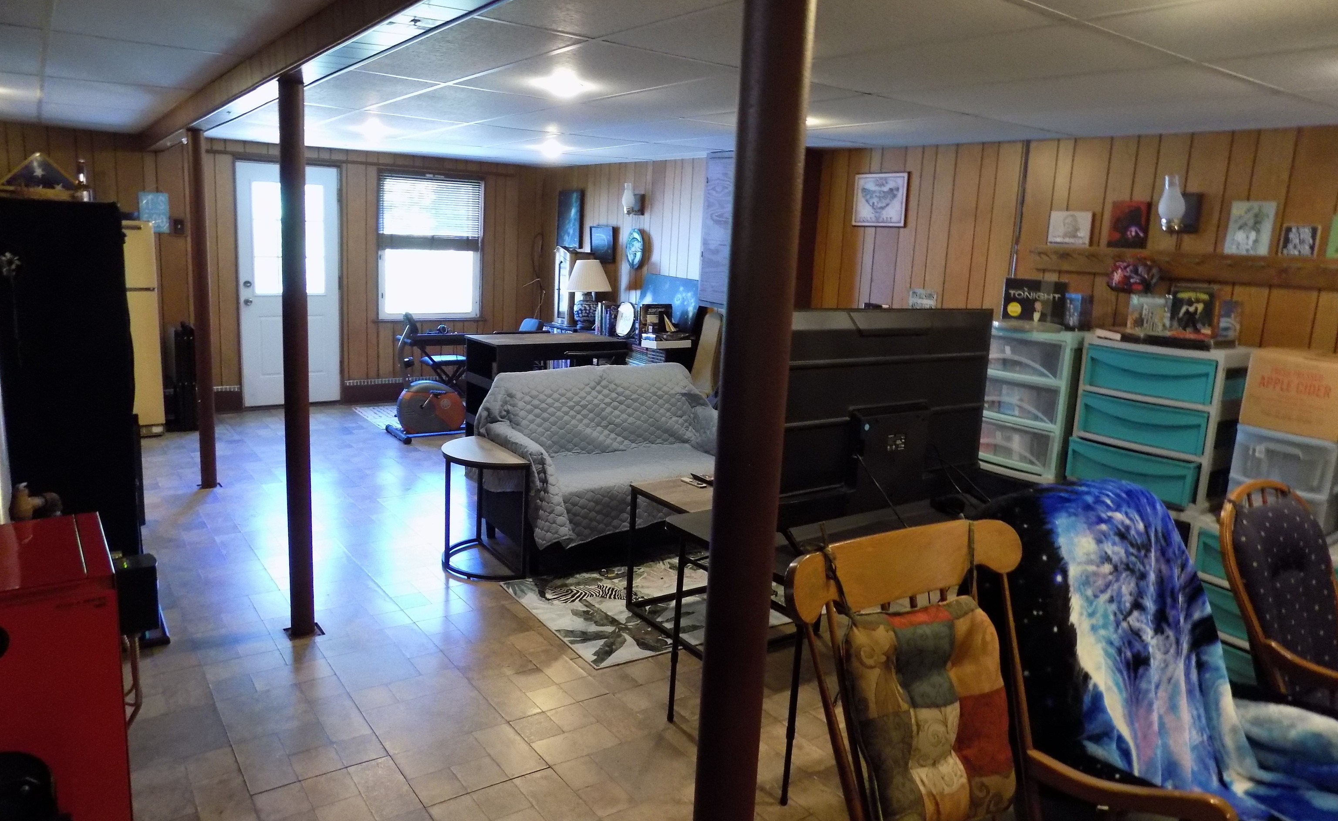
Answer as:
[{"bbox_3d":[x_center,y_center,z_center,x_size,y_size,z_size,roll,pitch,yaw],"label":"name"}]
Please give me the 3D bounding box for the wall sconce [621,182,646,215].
[{"bbox_3d":[-0.318,-1.733,7.299,0.180,0.270,0.140,-5,14,-35],"label":"wall sconce"}]

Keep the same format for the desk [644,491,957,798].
[{"bbox_3d":[0.644,0.676,2.928,1.260,0.670,0.610,-5,13,-35],"label":"desk"}]

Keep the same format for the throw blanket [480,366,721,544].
[{"bbox_3d":[-0.183,0.226,4.703,1.560,0.820,0.900,-5,13,-35],"label":"throw blanket"}]

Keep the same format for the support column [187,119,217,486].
[{"bbox_3d":[-2.591,-0.533,4.931,0.085,1.980,0.085,-5,13,-35],"label":"support column"}]

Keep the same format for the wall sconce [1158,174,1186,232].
[{"bbox_3d":[2.139,-0.877,3.765,0.110,0.240,0.105,-5,13,-35],"label":"wall sconce"}]

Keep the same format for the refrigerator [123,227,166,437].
[{"bbox_3d":[-4.101,-0.601,6.368,0.720,1.525,0.680,-5,14,-35],"label":"refrigerator"}]

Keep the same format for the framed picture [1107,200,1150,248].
[{"bbox_3d":[2.074,-0.837,4.017,0.030,0.208,0.175,-5,13,-35],"label":"framed picture"}]

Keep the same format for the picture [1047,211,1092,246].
[{"bbox_3d":[1.923,-0.872,4.267,0.025,0.162,0.215,-5,14,-35],"label":"picture"}]

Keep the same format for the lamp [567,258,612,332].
[{"bbox_3d":[-0.687,-1.005,7.684,0.385,0.630,0.385,3,11,-1],"label":"lamp"}]

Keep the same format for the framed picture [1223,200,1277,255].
[{"bbox_3d":[2.376,-0.745,3.633,0.020,0.210,0.170,-5,14,-35],"label":"framed picture"}]

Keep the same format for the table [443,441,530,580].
[{"bbox_3d":[-0.908,0.450,4.088,0.310,0.530,0.610,-5,13,-35],"label":"table"}]

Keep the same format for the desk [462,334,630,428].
[{"bbox_3d":[-0.823,-0.027,5.989,0.975,0.915,0.500,-5,14,-35],"label":"desk"}]

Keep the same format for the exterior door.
[{"bbox_3d":[-3.211,-1.045,7.566,0.810,2.030,0.050,-5,14,-35],"label":"exterior door"}]

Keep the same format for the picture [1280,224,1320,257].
[{"bbox_3d":[2.467,-0.662,3.481,0.020,0.120,0.122,-5,13,-35],"label":"picture"}]

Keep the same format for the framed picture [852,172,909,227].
[{"bbox_3d":[1.241,-1.244,5.262,0.025,0.310,0.390,-5,14,-35],"label":"framed picture"}]

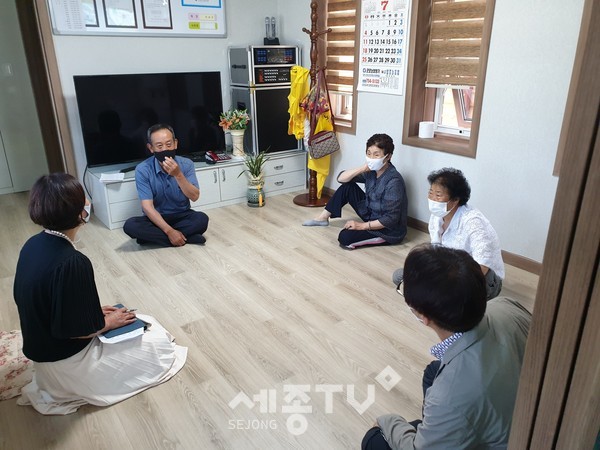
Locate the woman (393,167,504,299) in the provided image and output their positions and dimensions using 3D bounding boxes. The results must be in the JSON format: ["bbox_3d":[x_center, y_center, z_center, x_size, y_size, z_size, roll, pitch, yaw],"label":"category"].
[{"bbox_3d":[0.884,0.051,2.506,0.660,0.766,0.541,-7,21,-16],"label":"woman"}]

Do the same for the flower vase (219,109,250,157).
[{"bbox_3d":[-0.619,-0.894,4.383,0.297,0.462,0.264,-15,25,-33],"label":"flower vase"}]

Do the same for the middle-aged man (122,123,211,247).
[{"bbox_3d":[-1.057,-0.349,3.499,0.627,0.865,0.568,-2,21,-4],"label":"middle-aged man"}]

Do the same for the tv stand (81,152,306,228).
[{"bbox_3d":[-0.890,-0.423,4.357,1.976,0.396,0.513,-15,25,-33],"label":"tv stand"}]

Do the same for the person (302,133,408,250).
[{"bbox_3d":[0.454,-0.300,3.401,0.726,0.805,0.660,-6,21,-14],"label":"person"}]

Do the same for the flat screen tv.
[{"bbox_3d":[-1.233,-0.897,3.932,1.236,0.785,0.172,-13,24,-30],"label":"flat screen tv"}]

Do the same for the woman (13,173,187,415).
[{"bbox_3d":[-0.897,0.222,1.913,0.594,0.904,0.667,12,24,30],"label":"woman"}]

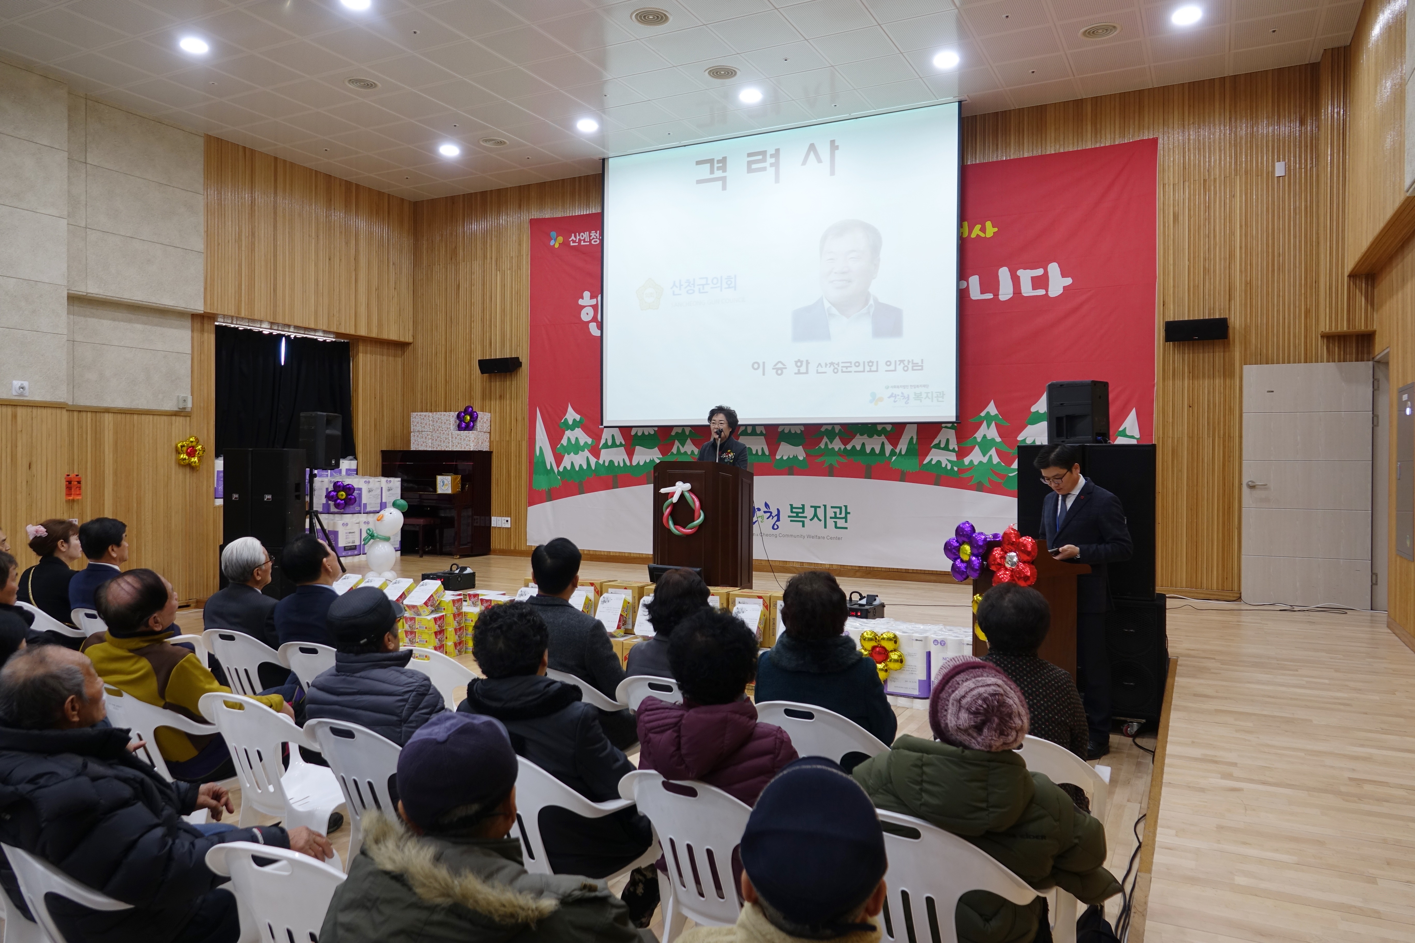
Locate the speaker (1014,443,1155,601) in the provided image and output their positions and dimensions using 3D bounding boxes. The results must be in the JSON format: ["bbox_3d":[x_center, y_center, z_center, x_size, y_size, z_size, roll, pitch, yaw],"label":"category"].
[{"bbox_3d":[2.337,0.296,5.788,0.760,0.910,0.380,1,1,28],"label":"speaker"}]

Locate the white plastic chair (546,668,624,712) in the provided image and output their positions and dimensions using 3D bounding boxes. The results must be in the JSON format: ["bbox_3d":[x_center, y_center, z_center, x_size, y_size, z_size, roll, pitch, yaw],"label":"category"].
[{"bbox_3d":[-0.553,1.161,4.075,0.560,0.810,0.570,1,1,27],"label":"white plastic chair"}]

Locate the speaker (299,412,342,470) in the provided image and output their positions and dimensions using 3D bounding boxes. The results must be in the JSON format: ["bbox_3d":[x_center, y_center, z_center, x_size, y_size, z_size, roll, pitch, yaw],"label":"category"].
[{"bbox_3d":[-4.245,-0.334,10.350,0.380,0.640,0.400,1,1,12],"label":"speaker"}]

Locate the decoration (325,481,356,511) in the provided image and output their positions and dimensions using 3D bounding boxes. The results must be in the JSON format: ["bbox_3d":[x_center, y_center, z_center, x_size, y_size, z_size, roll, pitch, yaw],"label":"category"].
[{"bbox_3d":[-4.280,0.284,11.000,0.140,0.360,0.370,1,1,43],"label":"decoration"}]

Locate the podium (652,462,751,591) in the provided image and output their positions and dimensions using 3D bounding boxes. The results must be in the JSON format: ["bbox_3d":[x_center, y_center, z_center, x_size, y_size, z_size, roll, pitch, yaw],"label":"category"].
[{"bbox_3d":[-0.071,0.509,8.000,0.800,1.180,0.480,1,1,28],"label":"podium"}]

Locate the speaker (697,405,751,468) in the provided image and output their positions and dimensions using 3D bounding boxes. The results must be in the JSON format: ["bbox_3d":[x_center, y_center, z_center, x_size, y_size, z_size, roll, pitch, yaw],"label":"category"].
[{"bbox_3d":[0.138,0.255,8.100,0.460,1.640,0.340,1,1,28],"label":"speaker"}]

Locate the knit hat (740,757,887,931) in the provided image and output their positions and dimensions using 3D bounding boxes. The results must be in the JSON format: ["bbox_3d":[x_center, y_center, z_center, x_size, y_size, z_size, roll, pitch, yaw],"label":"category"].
[{"bbox_3d":[0.161,0.552,1.410,0.205,0.145,0.260,0,9,5],"label":"knit hat"}]

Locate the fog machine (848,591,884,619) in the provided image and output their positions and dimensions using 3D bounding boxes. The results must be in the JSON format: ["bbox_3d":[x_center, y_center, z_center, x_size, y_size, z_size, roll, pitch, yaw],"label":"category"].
[{"bbox_3d":[1.076,1.011,6.905,0.335,0.205,0.335,1,0,27],"label":"fog machine"}]

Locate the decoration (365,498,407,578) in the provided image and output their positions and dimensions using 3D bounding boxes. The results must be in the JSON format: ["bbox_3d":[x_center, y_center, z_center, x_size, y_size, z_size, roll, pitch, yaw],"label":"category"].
[{"bbox_3d":[-3.280,0.684,9.600,0.390,0.810,0.340,1,1,23],"label":"decoration"}]

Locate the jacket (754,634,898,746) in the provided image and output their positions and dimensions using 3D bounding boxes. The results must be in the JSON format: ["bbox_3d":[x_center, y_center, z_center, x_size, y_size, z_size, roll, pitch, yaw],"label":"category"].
[{"bbox_3d":[0.434,0.910,3.382,0.490,0.610,0.390,1,1,28],"label":"jacket"}]

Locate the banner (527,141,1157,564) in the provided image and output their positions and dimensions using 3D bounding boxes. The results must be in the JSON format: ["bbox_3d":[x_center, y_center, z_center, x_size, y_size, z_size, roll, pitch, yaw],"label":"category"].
[{"bbox_3d":[0.882,-1.051,10.019,7.000,4.000,0.050,1,1,28],"label":"banner"}]

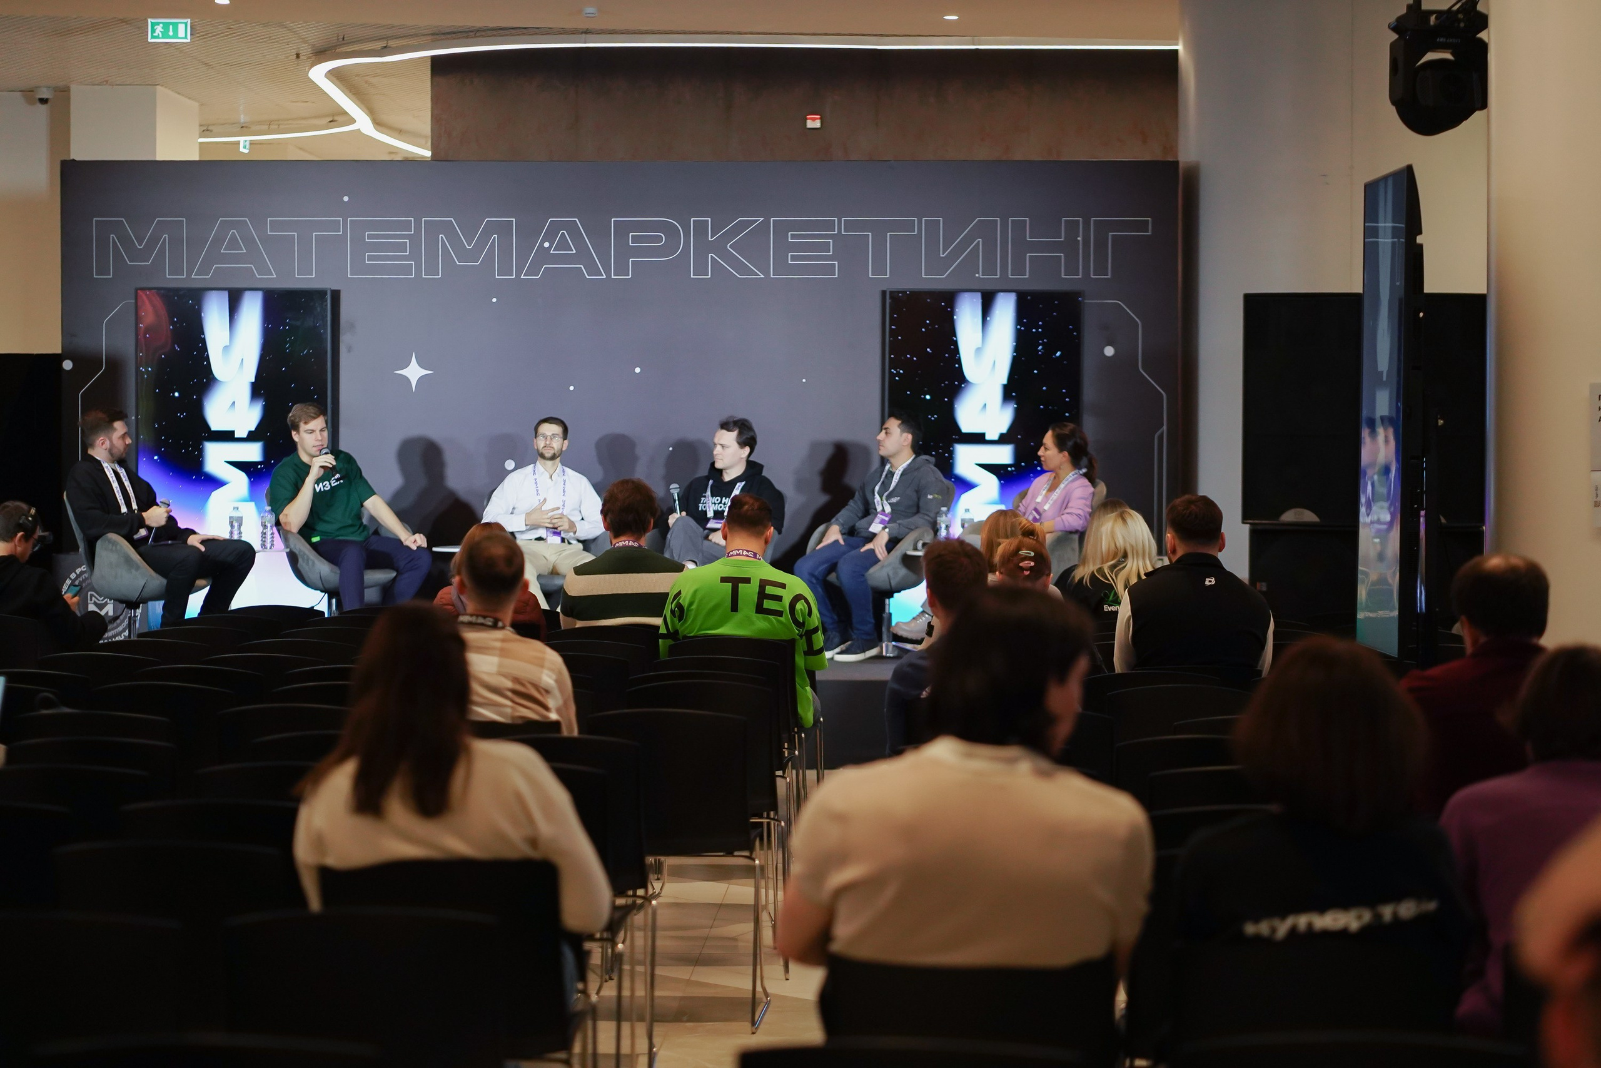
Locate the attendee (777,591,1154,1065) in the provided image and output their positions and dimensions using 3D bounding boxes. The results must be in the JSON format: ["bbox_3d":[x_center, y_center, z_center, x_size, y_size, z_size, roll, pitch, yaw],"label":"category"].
[{"bbox_3d":[0.241,0.712,5.500,0.540,1.290,0.780,0,1,3],"label":"attendee"}]

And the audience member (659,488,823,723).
[{"bbox_3d":[-0.231,0.513,13.219,0.570,1.315,0.820,0,2,-10],"label":"audience member"}]

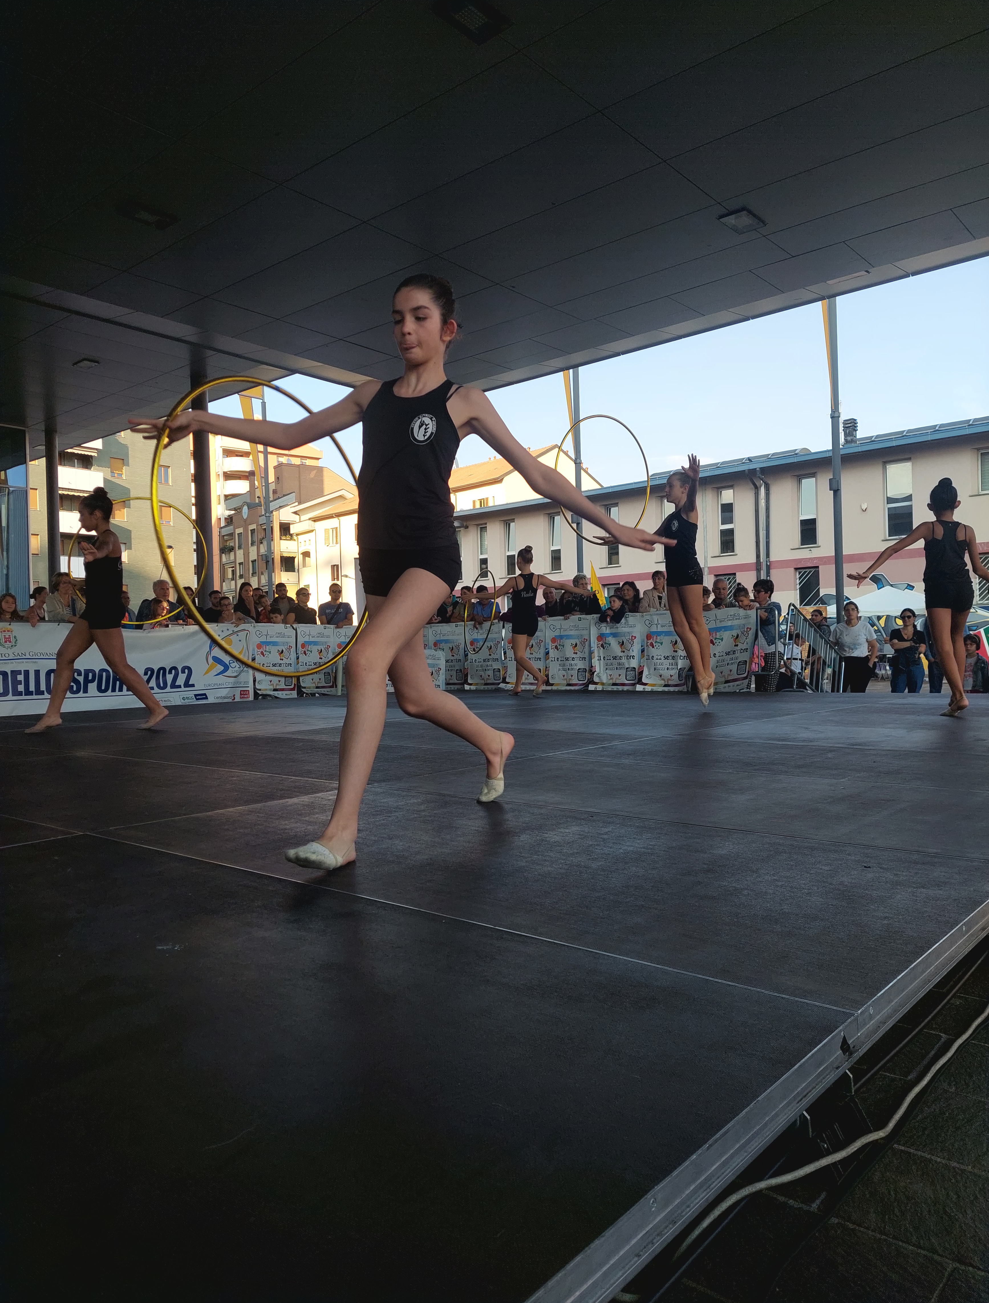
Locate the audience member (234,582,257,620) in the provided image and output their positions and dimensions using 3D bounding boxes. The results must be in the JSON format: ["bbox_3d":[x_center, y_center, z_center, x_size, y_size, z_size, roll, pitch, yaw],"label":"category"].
[{"bbox_3d":[-2.885,0.000,10.600,0.480,1.610,0.360,-1,0,-30],"label":"audience member"}]

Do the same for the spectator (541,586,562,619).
[{"bbox_3d":[0.742,-0.079,11.791,0.500,1.530,0.380,-1,0,22],"label":"spectator"}]

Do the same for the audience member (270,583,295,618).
[{"bbox_3d":[-2.640,-0.010,11.350,0.520,1.690,0.340,-1,0,-24],"label":"audience member"}]

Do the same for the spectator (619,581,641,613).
[{"bbox_3d":[1.675,-0.106,11.182,0.460,1.540,0.360,-1,0,30],"label":"spectator"}]

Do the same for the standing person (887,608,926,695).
[{"bbox_3d":[4.780,0.310,10.600,0.500,1.630,0.360,-1,0,25],"label":"standing person"}]

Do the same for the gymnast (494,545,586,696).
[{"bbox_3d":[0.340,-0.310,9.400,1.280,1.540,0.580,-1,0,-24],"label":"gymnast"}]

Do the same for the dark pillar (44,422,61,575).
[{"bbox_3d":[-8.529,-1.676,17.728,0.250,5.200,0.250,-1,0,41],"label":"dark pillar"}]

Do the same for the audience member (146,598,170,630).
[{"bbox_3d":[-3.511,0.108,9.615,0.400,1.350,0.320,-1,0,-38],"label":"audience member"}]

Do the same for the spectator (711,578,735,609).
[{"bbox_3d":[2.548,-0.086,10.095,0.520,1.460,0.420,-1,0,25],"label":"spectator"}]

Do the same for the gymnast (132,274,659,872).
[{"bbox_3d":[-0.280,-0.255,2.390,1.430,1.450,1.050,-1,0,19],"label":"gymnast"}]

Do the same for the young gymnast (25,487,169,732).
[{"bbox_3d":[-2.671,-0.281,6.150,0.880,1.640,1.000,-1,0,-12],"label":"young gymnast"}]

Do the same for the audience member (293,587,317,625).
[{"bbox_3d":[-2.290,0.015,11.000,0.480,1.580,0.340,-1,0,-30],"label":"audience member"}]

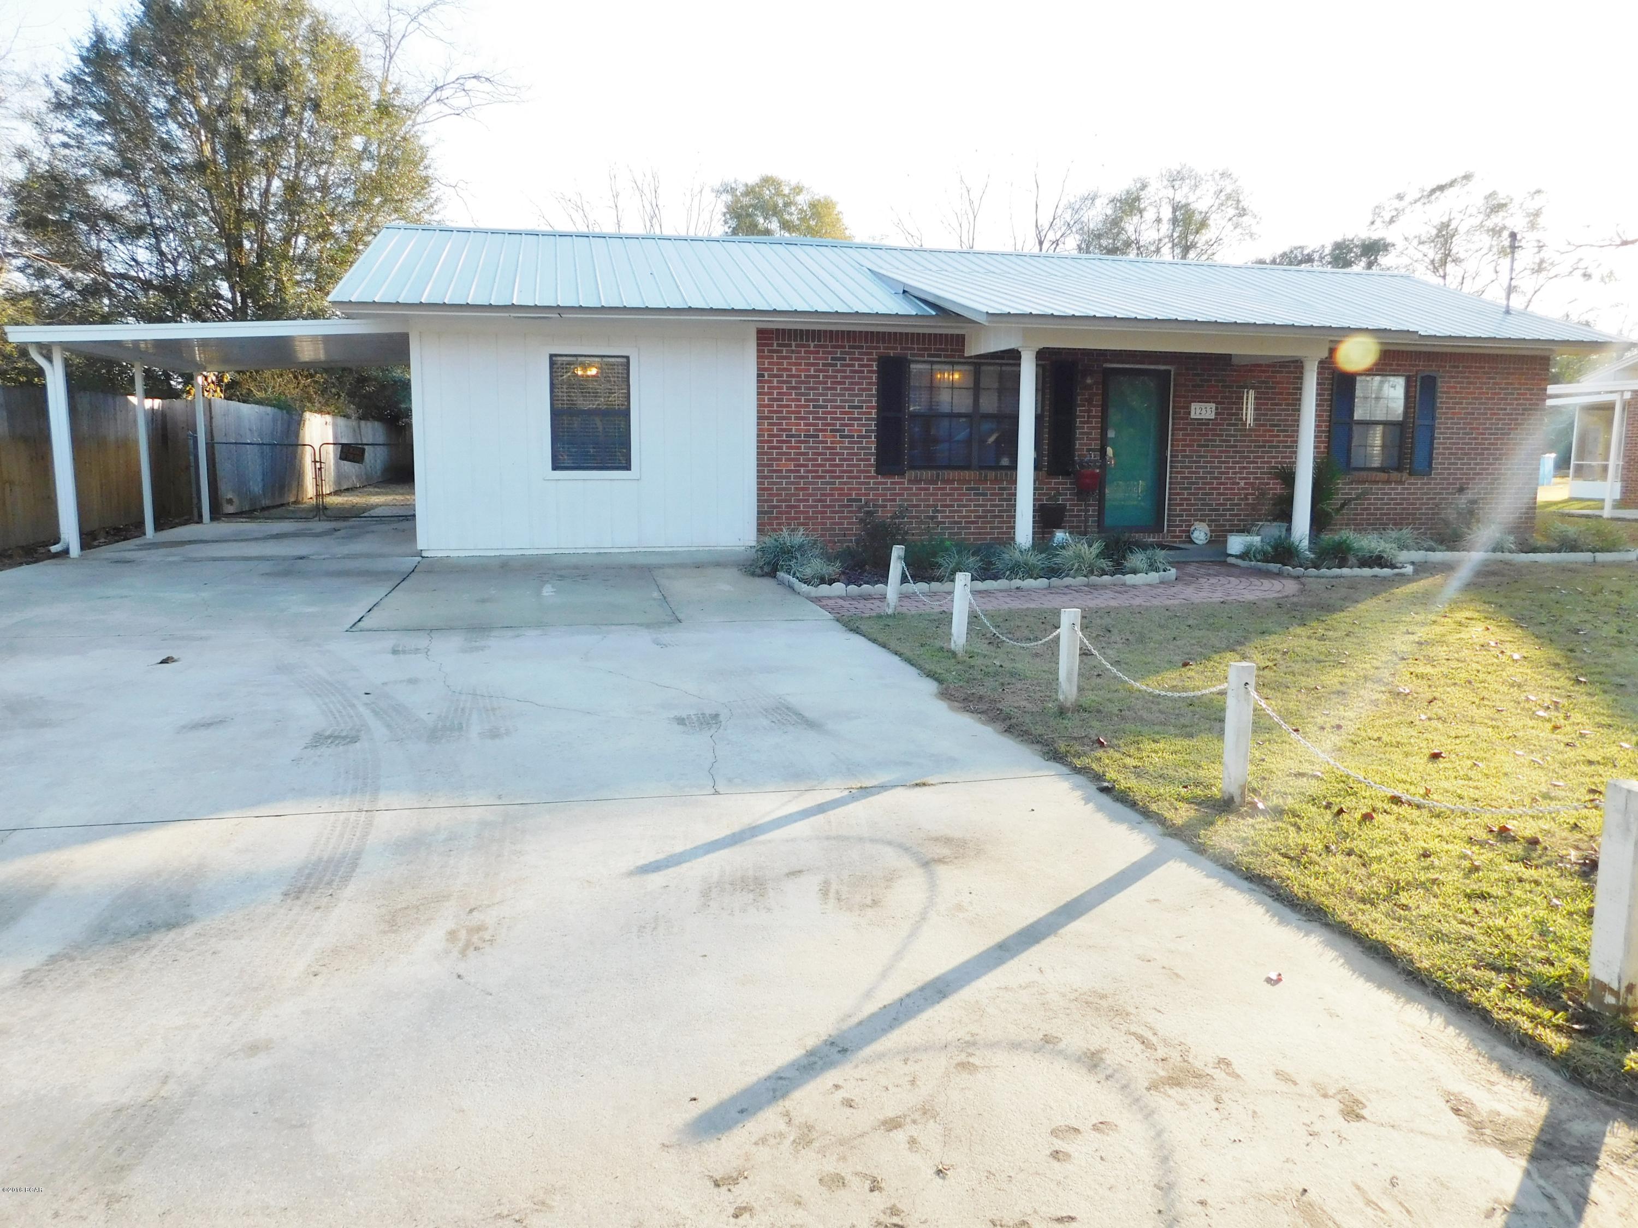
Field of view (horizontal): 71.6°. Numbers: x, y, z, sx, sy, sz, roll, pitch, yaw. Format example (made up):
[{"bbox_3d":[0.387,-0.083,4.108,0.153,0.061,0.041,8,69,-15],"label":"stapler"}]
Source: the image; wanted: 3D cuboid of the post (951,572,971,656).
[{"bbox_3d":[0.987,0.003,7.801,0.078,0.554,0.078,0,7,-14],"label":"post"}]

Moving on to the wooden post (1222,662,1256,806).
[{"bbox_3d":[1.763,0.502,4.744,0.078,0.591,0.078,-2,8,-14],"label":"wooden post"}]

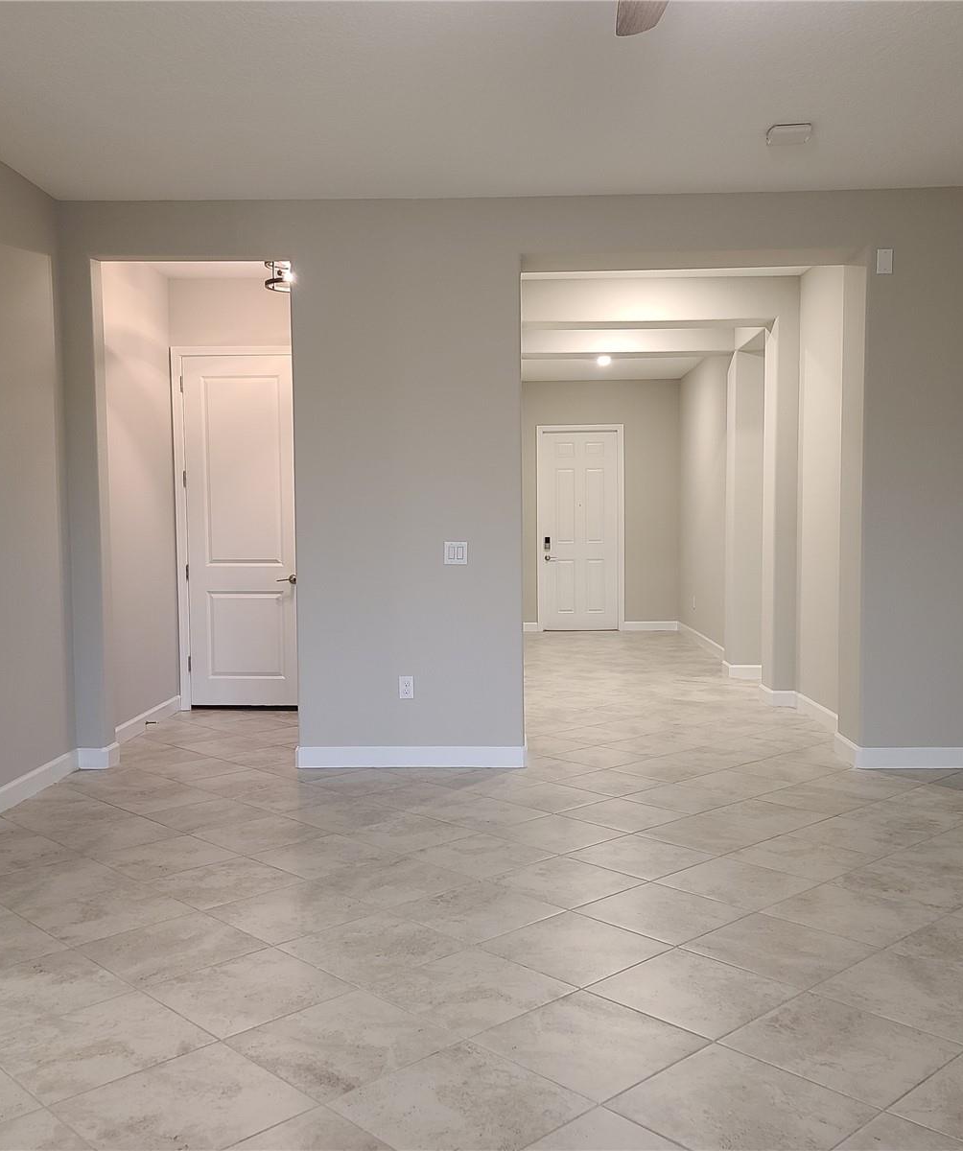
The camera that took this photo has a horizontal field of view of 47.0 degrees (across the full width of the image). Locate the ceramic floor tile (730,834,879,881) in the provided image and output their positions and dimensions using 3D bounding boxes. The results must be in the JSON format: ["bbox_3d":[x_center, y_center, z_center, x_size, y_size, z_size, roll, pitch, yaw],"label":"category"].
[{"bbox_3d":[1.252,1.096,4.292,0.438,0.010,0.438,-3,4,-43],"label":"ceramic floor tile"}]

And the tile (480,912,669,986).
[{"bbox_3d":[0.293,1.158,3.439,0.441,0.010,0.441,-3,4,-44],"label":"tile"}]

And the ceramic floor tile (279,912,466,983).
[{"bbox_3d":[-0.332,1.146,3.409,0.438,0.010,0.438,-3,4,-43],"label":"ceramic floor tile"}]

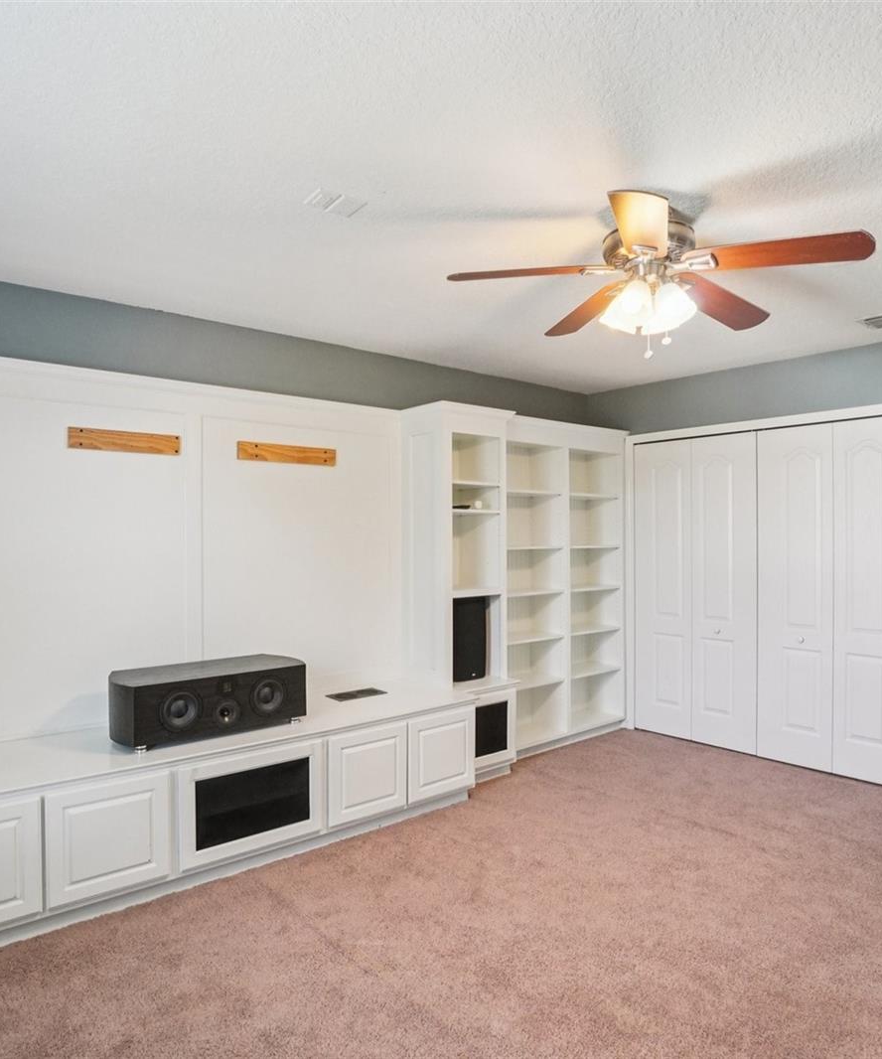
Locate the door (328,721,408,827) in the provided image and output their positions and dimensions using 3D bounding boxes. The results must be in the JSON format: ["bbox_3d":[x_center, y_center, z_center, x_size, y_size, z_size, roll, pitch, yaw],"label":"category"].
[{"bbox_3d":[-0.336,1.125,3.061,0.411,0.397,0.025,0,0,-38],"label":"door"}]

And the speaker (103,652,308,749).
[{"bbox_3d":[-1.012,0.742,2.920,0.755,0.262,0.355,0,0,-38],"label":"speaker"}]

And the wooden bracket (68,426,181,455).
[{"bbox_3d":[-1.404,-0.390,2.960,0.464,0.092,0.022,0,0,-38],"label":"wooden bracket"}]

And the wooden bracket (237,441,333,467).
[{"bbox_3d":[-0.790,-0.387,3.435,0.548,0.092,0.022,0,0,-38],"label":"wooden bracket"}]

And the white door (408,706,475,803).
[{"bbox_3d":[0.005,1.125,3.324,0.417,0.399,0.025,0,0,-38],"label":"white door"}]

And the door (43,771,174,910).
[{"bbox_3d":[-1.194,1.114,2.398,0.409,0.395,0.025,0,0,-38],"label":"door"}]

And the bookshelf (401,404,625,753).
[{"bbox_3d":[0.552,0.346,4.279,1.710,2.080,0.460,0,0,-38],"label":"bookshelf"}]

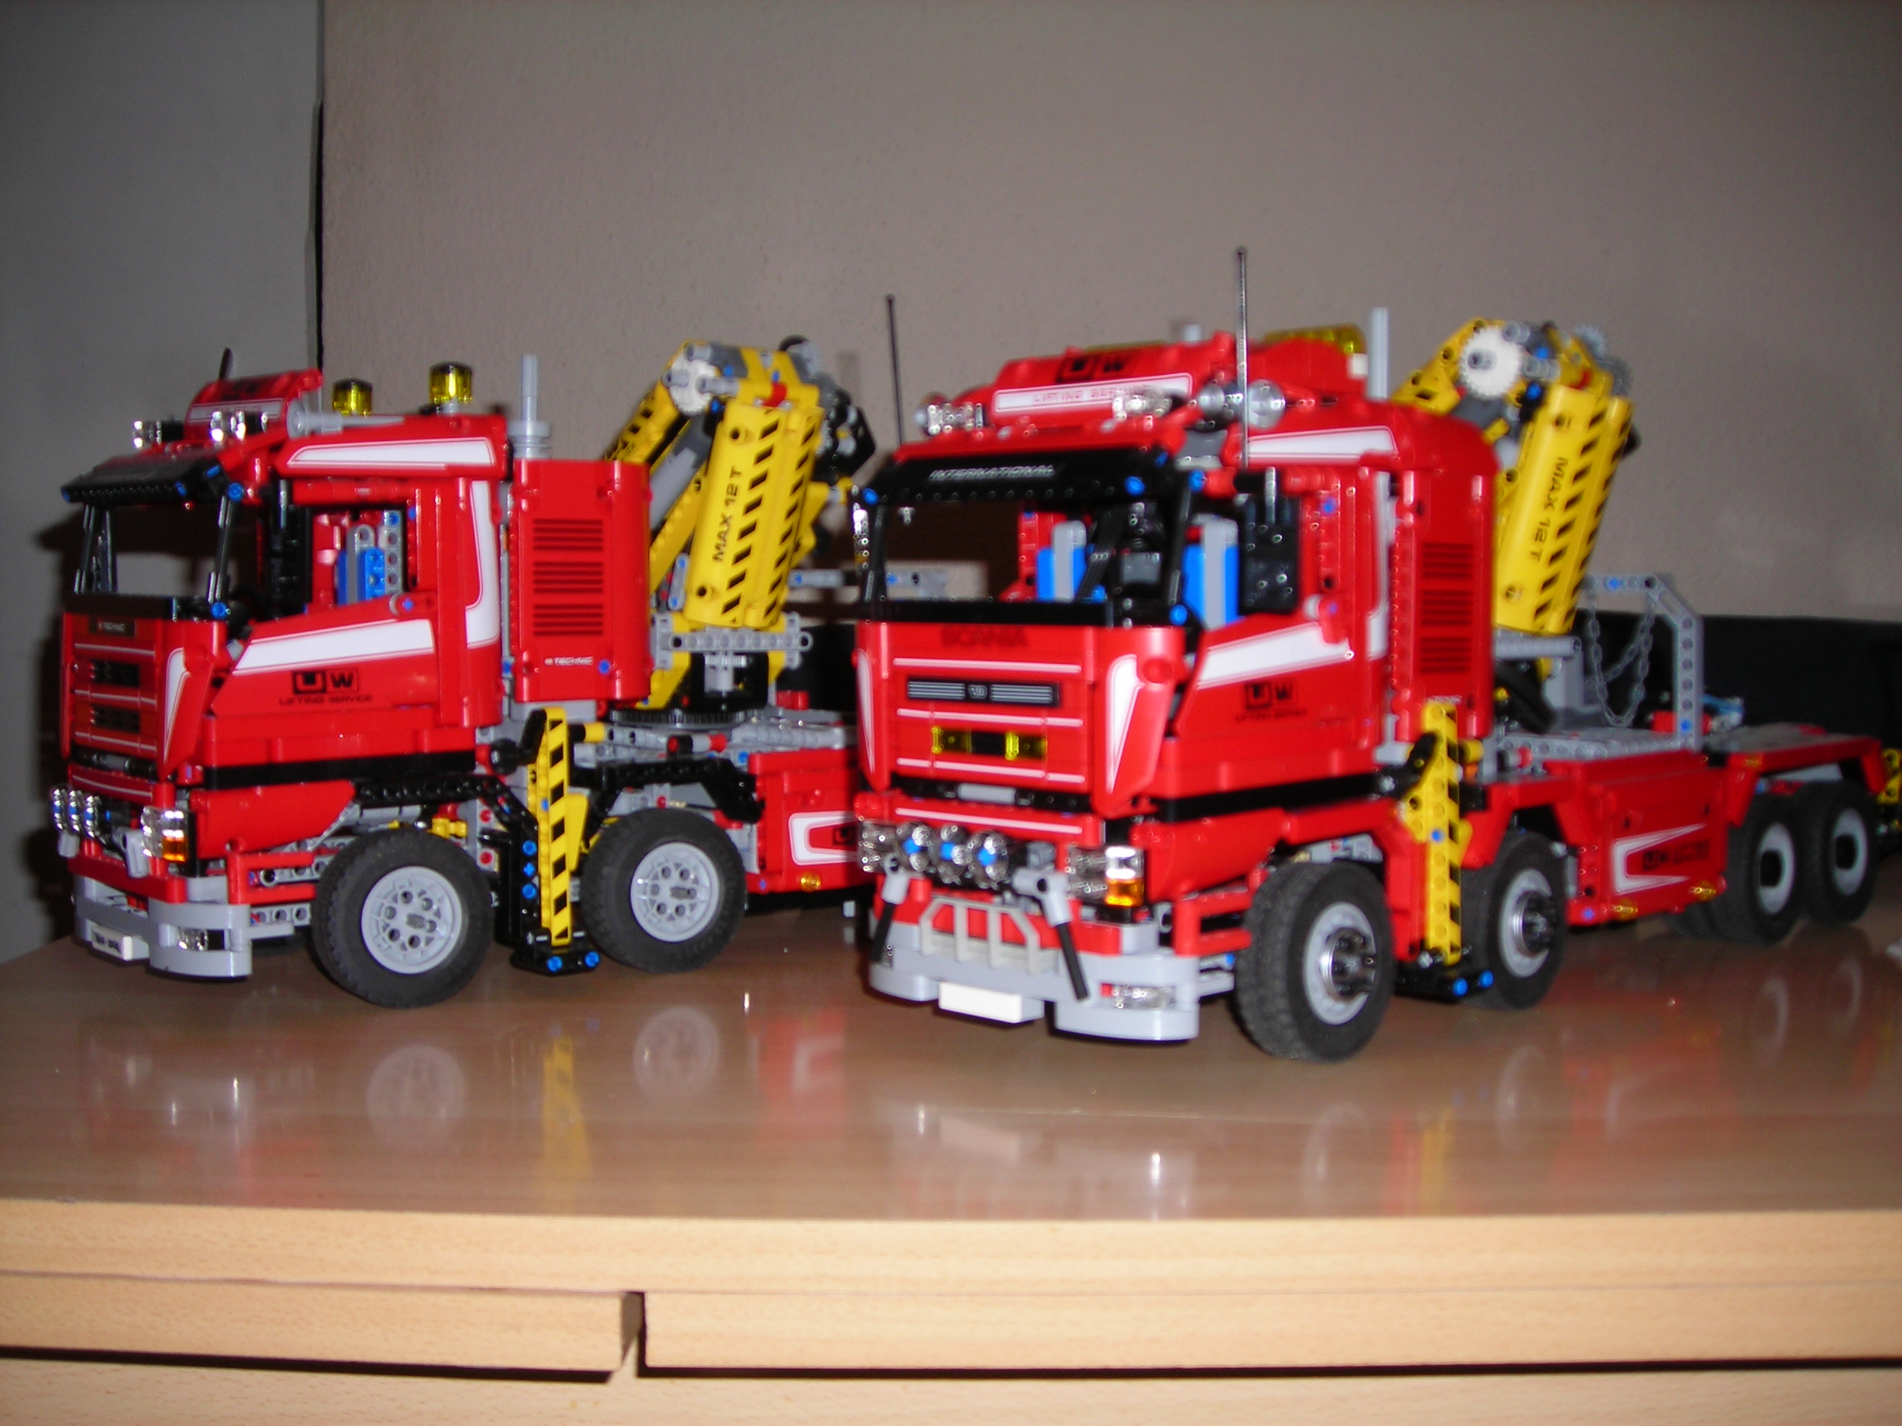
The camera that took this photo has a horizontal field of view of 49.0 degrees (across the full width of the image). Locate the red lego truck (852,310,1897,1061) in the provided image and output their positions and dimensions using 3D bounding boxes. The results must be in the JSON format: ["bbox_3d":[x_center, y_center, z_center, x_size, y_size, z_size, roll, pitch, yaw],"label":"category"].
[{"bbox_3d":[0.199,-0.028,0.813,0.540,0.253,0.142,-4,5,-44],"label":"red lego truck"}]

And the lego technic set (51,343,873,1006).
[{"bbox_3d":[-0.091,-0.032,0.893,0.540,0.253,0.142,-3,5,-38],"label":"lego technic set"}]

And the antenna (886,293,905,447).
[{"bbox_3d":[-0.018,-0.113,0.703,0.004,0.055,0.004,-4,-2,-44],"label":"antenna"}]

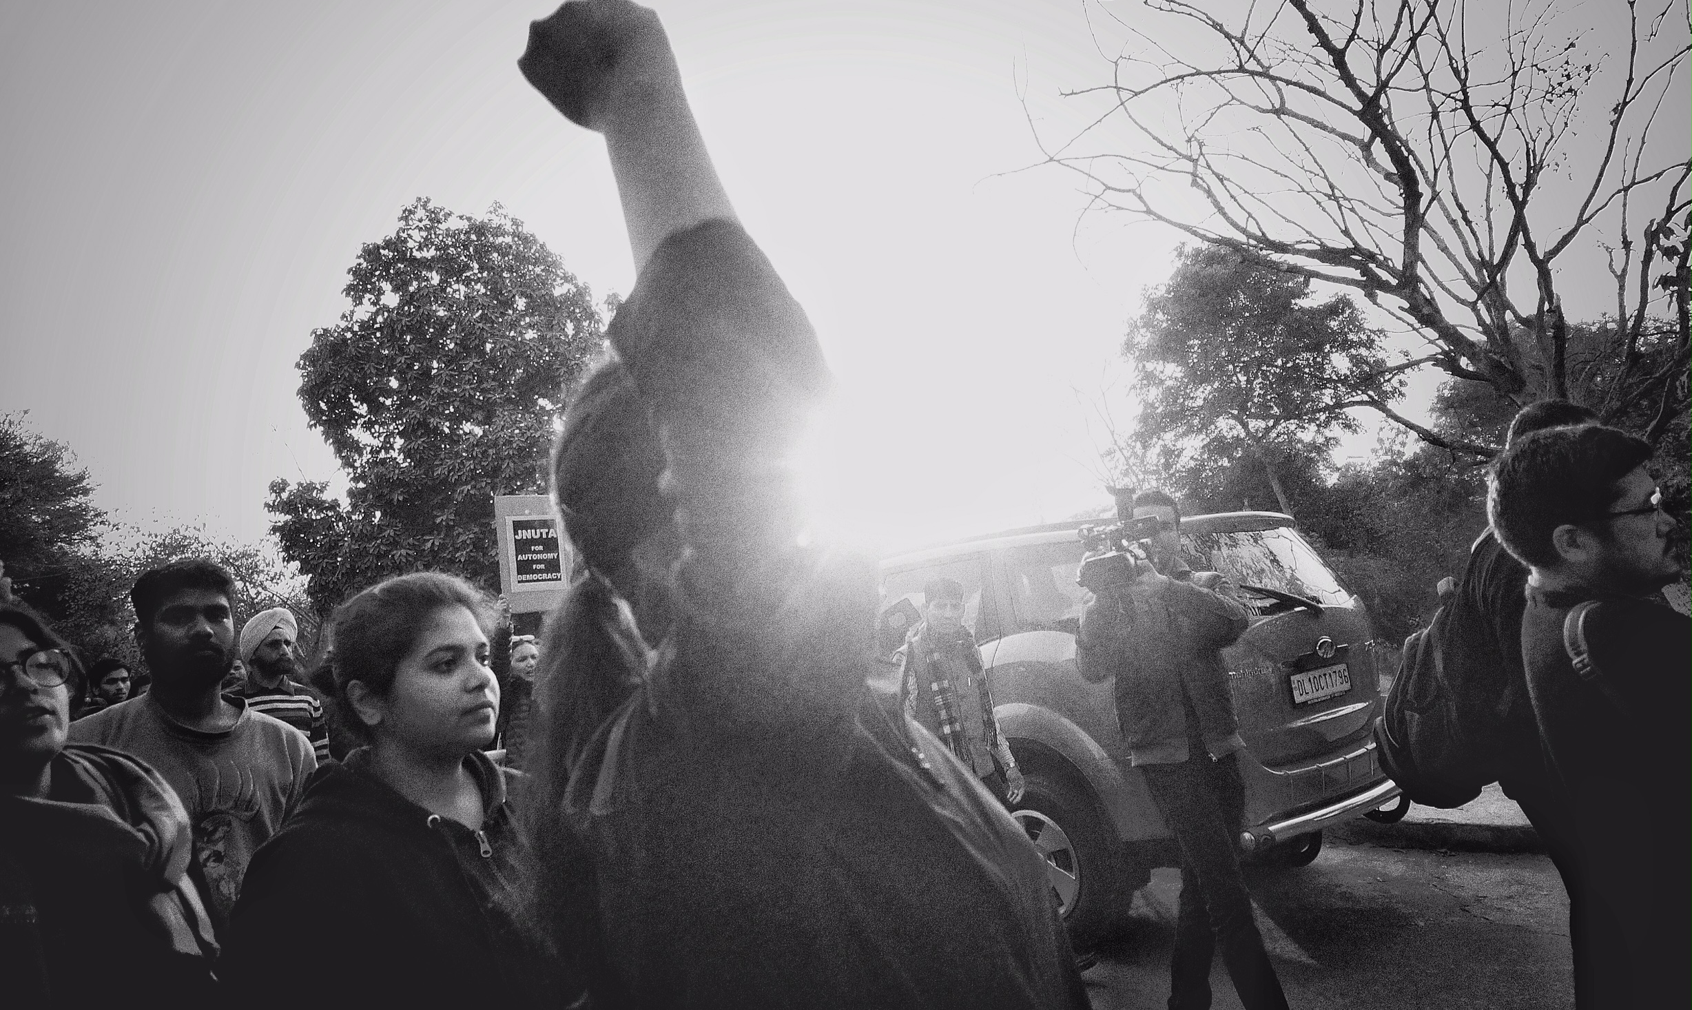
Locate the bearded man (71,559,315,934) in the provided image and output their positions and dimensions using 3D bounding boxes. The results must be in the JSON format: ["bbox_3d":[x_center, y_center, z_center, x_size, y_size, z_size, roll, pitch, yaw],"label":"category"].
[{"bbox_3d":[-1.170,0.957,2.100,0.530,1.720,0.340,-1,-9,-42],"label":"bearded man"}]

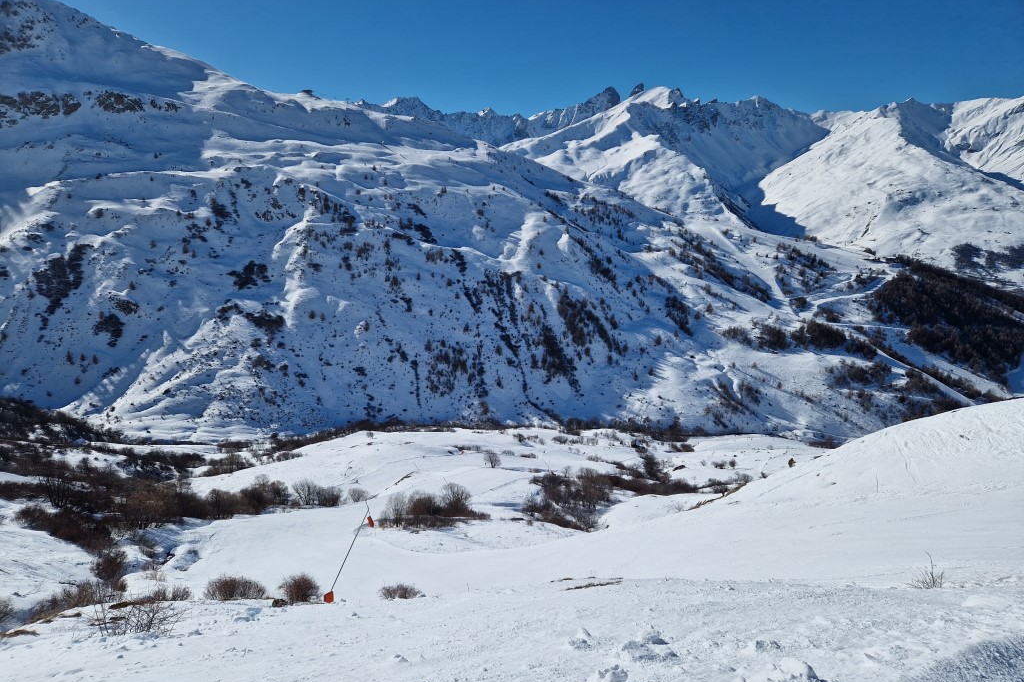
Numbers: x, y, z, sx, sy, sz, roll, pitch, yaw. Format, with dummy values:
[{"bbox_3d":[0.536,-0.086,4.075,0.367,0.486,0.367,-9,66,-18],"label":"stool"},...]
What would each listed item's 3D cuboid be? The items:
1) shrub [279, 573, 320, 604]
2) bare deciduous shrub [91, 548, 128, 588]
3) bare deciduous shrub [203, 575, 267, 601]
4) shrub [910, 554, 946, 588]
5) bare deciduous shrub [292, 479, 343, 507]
[{"bbox_3d":[-10.569,12.368,34.000,1.999,1.500,1.799,-2,6,-18],"label":"shrub"},{"bbox_3d":[-29.578,16.645,50.000,2.792,2.750,2.513,-4,7,-31],"label":"bare deciduous shrub"},{"bbox_3d":[-13.459,12.004,33.000,3.104,1.250,1.862,-3,7,-23],"label":"bare deciduous shrub"},{"bbox_3d":[8.570,4.743,14.000,0.741,0.740,0.630,4,7,32],"label":"shrub"},{"bbox_3d":[-28.586,22.413,100.000,7.349,3.900,5.511,-2,6,-16],"label":"bare deciduous shrub"}]

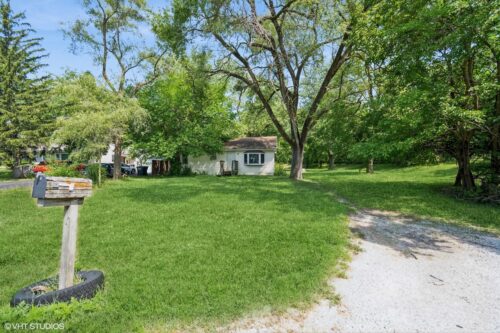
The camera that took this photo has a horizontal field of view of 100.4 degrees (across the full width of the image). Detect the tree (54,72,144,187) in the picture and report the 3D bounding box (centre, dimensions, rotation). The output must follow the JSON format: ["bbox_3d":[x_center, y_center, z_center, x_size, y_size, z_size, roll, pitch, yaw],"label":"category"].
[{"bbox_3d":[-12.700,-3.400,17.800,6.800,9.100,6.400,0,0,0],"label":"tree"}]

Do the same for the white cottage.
[{"bbox_3d":[-1.475,-1.300,26.492,9.800,4.600,7.600,0,0,9],"label":"white cottage"}]

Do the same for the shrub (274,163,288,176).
[{"bbox_3d":[3.500,0.330,23.200,1.450,1.500,1.400,0,0,0],"label":"shrub"}]

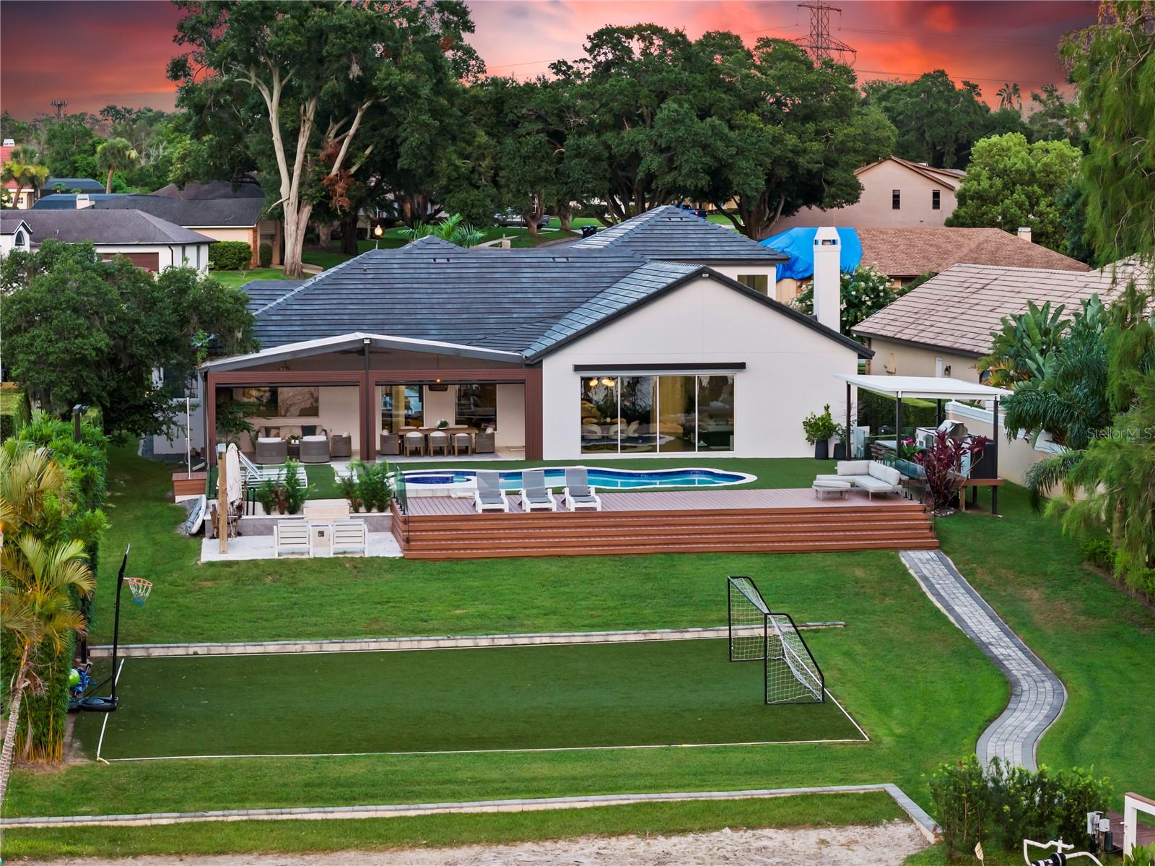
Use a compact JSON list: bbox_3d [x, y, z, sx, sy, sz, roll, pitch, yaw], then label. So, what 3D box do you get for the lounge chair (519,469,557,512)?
[{"bbox_3d":[-1.002,1.467,58.968,0.760,0.900,1.600,-1,5,-8],"label":"lounge chair"}]

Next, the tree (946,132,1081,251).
[{"bbox_3d":[27.597,-14.544,147.994,8.200,8.973,8.200,0,5,0],"label":"tree"}]

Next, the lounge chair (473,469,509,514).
[{"bbox_3d":[-2.170,1.486,58.802,0.760,0.900,1.600,-1,5,-8],"label":"lounge chair"}]

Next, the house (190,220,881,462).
[{"bbox_3d":[-2.573,-3.941,80.723,20.600,7.850,21.400,-1,5,-8],"label":"house"}]

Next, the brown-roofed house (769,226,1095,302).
[{"bbox_3d":[17.277,-8.449,126.637,20.750,5.149,11.600,-1,5,-7],"label":"brown-roofed house"}]

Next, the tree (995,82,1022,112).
[{"bbox_3d":[47.126,-30.361,255.569,2.900,15.803,2.900,0,5,0],"label":"tree"}]

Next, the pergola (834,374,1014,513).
[{"bbox_3d":[9.917,0.255,67.987,3.600,3.600,6.600,-1,5,-8],"label":"pergola"}]

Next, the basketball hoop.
[{"bbox_3d":[-8.677,3.143,46.200,0.540,0.550,0.480,-1,5,-8],"label":"basketball hoop"}]

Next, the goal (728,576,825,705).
[{"bbox_3d":[4.105,4.301,48.579,1.200,1.810,3.680,-1,7,-8],"label":"goal"}]

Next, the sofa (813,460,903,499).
[{"bbox_3d":[7.199,1.288,61.654,2.100,0.720,2.400,-1,5,-8],"label":"sofa"}]

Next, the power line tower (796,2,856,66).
[{"bbox_3d":[33.587,-43.527,320.303,5.800,30.877,12.300,4,7,40],"label":"power line tower"}]

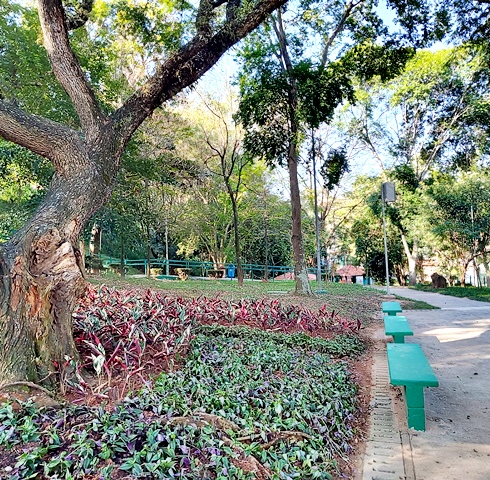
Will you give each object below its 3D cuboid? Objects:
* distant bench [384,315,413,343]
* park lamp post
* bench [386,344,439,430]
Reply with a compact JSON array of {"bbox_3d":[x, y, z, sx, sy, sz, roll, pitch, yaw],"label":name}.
[{"bbox_3d":[2.497,1.596,6.956,0.378,0.450,1.723,-3,-3,17],"label":"distant bench"},{"bbox_3d":[5.988,-0.043,17.732,0.550,4.650,0.450,-2,-3,0],"label":"park lamp post"},{"bbox_3d":[1.721,1.481,4.466,0.378,0.450,1.723,-3,-3,17],"label":"bench"}]

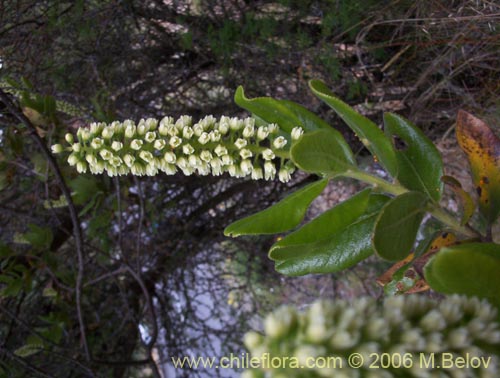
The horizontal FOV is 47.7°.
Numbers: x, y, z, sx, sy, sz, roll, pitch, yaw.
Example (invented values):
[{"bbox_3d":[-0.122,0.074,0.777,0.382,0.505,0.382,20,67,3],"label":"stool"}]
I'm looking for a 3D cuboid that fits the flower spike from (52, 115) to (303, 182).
[{"bbox_3d":[-0.034,-0.019,0.265,0.028,0.117,0.028,-178,90,-85],"label":"flower spike"}]

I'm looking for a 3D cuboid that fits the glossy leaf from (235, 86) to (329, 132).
[{"bbox_3d":[0.020,-0.032,0.281,0.023,0.068,0.013,-63,-17,22],"label":"glossy leaf"}]

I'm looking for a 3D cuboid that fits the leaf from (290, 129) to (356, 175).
[{"bbox_3d":[0.033,-0.016,0.256,0.007,0.034,0.020,3,82,65],"label":"leaf"}]

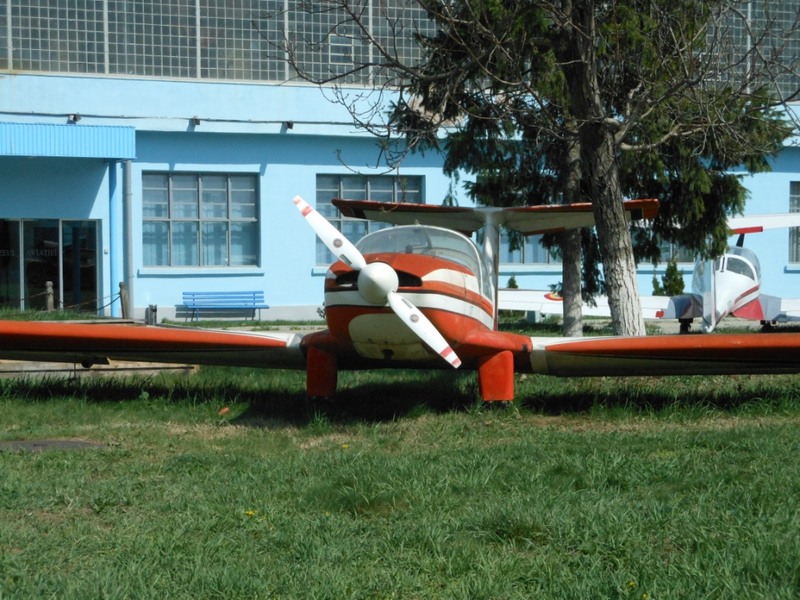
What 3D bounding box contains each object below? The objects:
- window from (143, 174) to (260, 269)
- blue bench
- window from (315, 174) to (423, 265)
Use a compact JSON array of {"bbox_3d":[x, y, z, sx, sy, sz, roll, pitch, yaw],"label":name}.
[{"bbox_3d":[-4.840,-1.954,42.602,2.936,2.329,0.200,-1,2,-21],"label":"window"},{"bbox_3d":[-4.151,0.176,42.170,2.017,0.751,0.600,-1,2,-21],"label":"blue bench"},{"bbox_3d":[-0.771,-2.007,44.185,2.931,2.300,0.200,-1,2,-21],"label":"window"}]

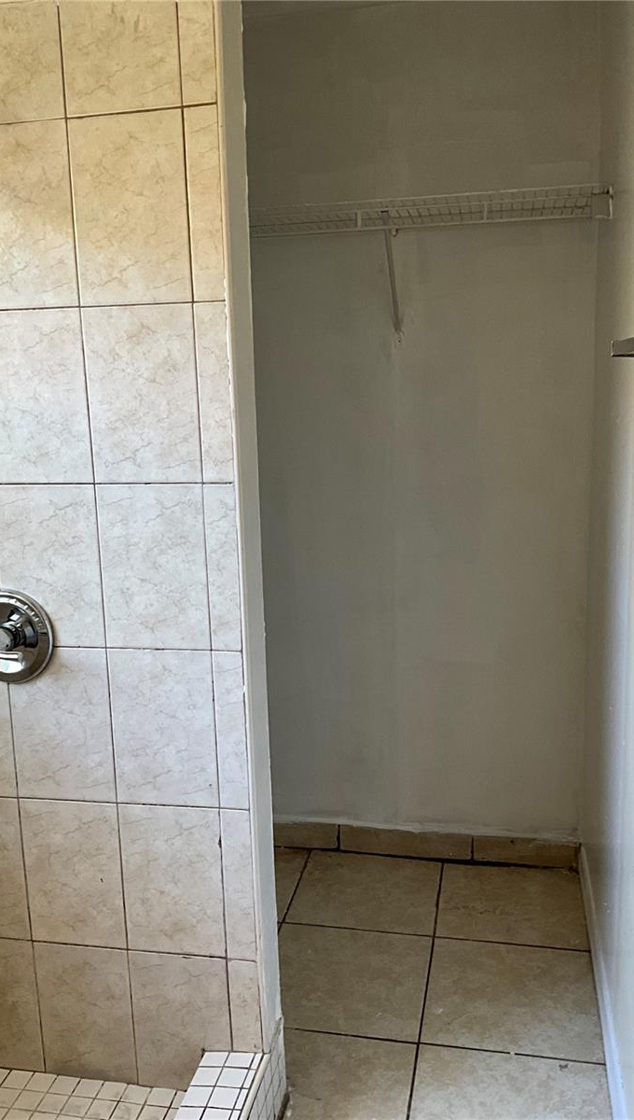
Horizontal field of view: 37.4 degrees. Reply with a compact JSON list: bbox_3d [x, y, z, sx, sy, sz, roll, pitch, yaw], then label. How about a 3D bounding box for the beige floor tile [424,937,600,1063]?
[{"bbox_3d":[0.469,1.053,2.266,0.399,0.010,0.411,1,11,12],"label":"beige floor tile"}]

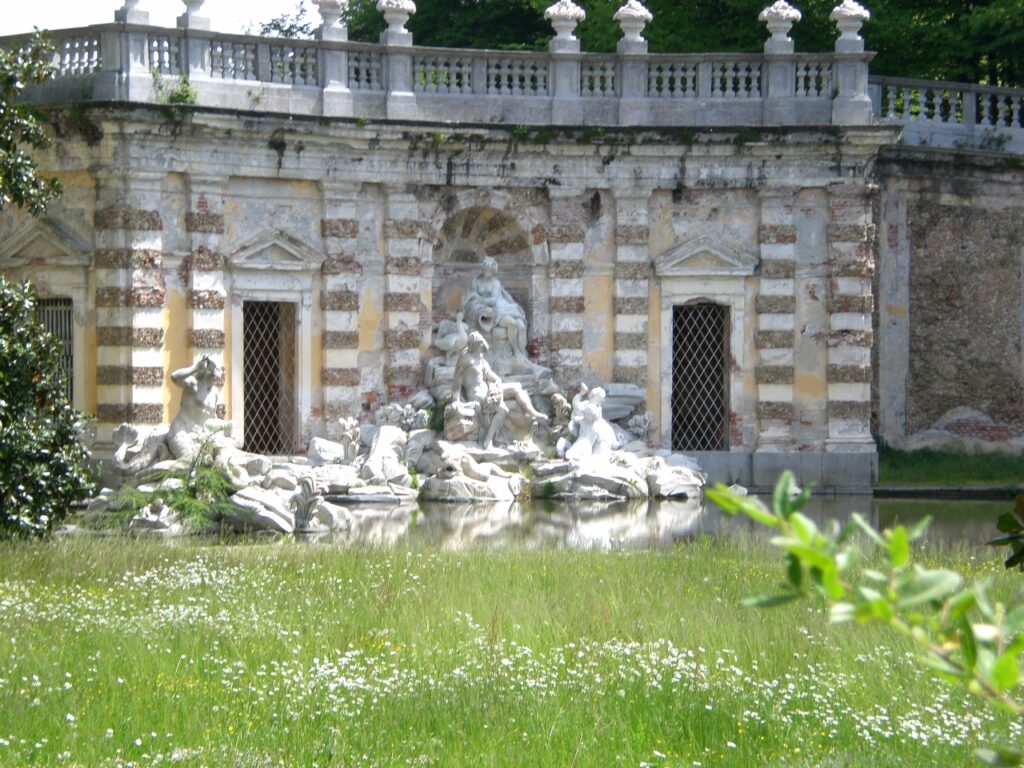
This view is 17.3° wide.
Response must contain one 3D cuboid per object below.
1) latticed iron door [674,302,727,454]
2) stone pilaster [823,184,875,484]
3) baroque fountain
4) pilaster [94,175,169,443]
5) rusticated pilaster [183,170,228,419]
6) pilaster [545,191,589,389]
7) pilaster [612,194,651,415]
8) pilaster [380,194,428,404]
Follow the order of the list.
[{"bbox_3d":[3.359,-0.134,60.100,1.000,2.640,0.090,0,0,-8],"label":"latticed iron door"},{"bbox_3d":[6.027,-0.881,60.200,0.840,5.195,0.400,0,0,-1],"label":"stone pilaster"},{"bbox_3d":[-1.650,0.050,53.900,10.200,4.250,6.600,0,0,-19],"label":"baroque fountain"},{"bbox_3d":[-6.186,-1.212,55.079,0.700,4.456,0.860,0,0,43],"label":"pilaster"},{"bbox_3d":[-5.101,-1.264,55.830,0.760,4.396,0.270,0,0,-42],"label":"rusticated pilaster"},{"bbox_3d":[0.929,-1.273,59.339,0.780,4.389,0.270,0,0,-18],"label":"pilaster"},{"bbox_3d":[2.098,-1.209,59.671,0.740,4.414,0.270,0,0,-14],"label":"pilaster"},{"bbox_3d":[-1.945,-1.212,58.098,0.780,4.298,0.270,0,0,-29],"label":"pilaster"}]

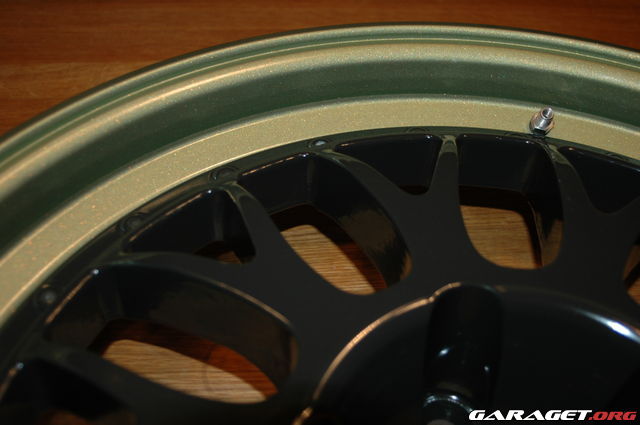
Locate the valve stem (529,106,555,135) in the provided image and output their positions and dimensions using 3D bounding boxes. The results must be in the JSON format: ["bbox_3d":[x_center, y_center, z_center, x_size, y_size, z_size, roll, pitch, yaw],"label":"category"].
[{"bbox_3d":[0.117,-0.049,0.399,0.012,0.014,0.012,10,60,6],"label":"valve stem"}]

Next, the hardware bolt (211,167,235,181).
[{"bbox_3d":[-0.047,-0.018,0.366,0.011,0.005,0.011,2,43,-2],"label":"hardware bolt"}]

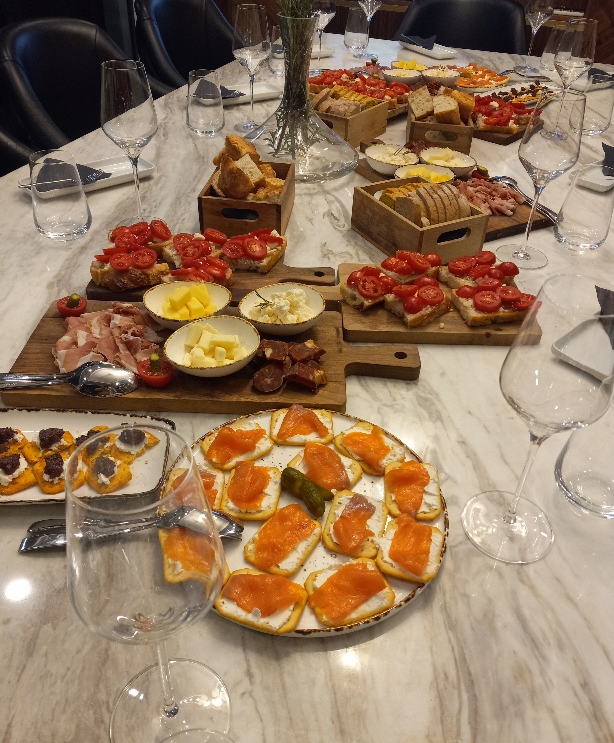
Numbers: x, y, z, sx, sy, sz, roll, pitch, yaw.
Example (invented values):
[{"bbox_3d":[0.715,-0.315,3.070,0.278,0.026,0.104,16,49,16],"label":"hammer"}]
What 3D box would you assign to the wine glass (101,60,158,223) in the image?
[{"bbox_3d":[-0.268,-0.340,0.986,0.084,0.247,0.084,3,38,0],"label":"wine glass"}]

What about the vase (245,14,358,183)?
[{"bbox_3d":[-0.022,-0.527,1.208,0.252,0.256,0.252,3,38,0],"label":"vase"}]

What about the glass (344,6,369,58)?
[{"bbox_3d":[0.169,-1.144,2.148,0.083,0.120,0.083,4,38,0],"label":"glass"}]

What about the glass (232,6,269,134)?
[{"bbox_3d":[-0.123,-0.671,1.425,0.084,0.247,0.084,3,38,0],"label":"glass"}]

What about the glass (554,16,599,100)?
[{"bbox_3d":[0.605,-0.674,1.481,0.084,0.247,0.084,3,38,0],"label":"glass"}]

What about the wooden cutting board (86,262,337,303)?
[{"bbox_3d":[-0.124,-0.140,0.908,0.327,0.016,0.167,4,38,0],"label":"wooden cutting board"}]

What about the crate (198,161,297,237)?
[{"bbox_3d":[-0.091,-0.273,1.033,0.122,0.077,0.179,6,38,3],"label":"crate"}]

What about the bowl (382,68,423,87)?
[{"bbox_3d":[0.265,-0.816,1.776,0.104,0.034,0.104,4,38,0],"label":"bowl"}]

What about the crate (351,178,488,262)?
[{"bbox_3d":[0.170,-0.230,0.989,0.126,0.071,0.175,-17,42,-24],"label":"crate"}]

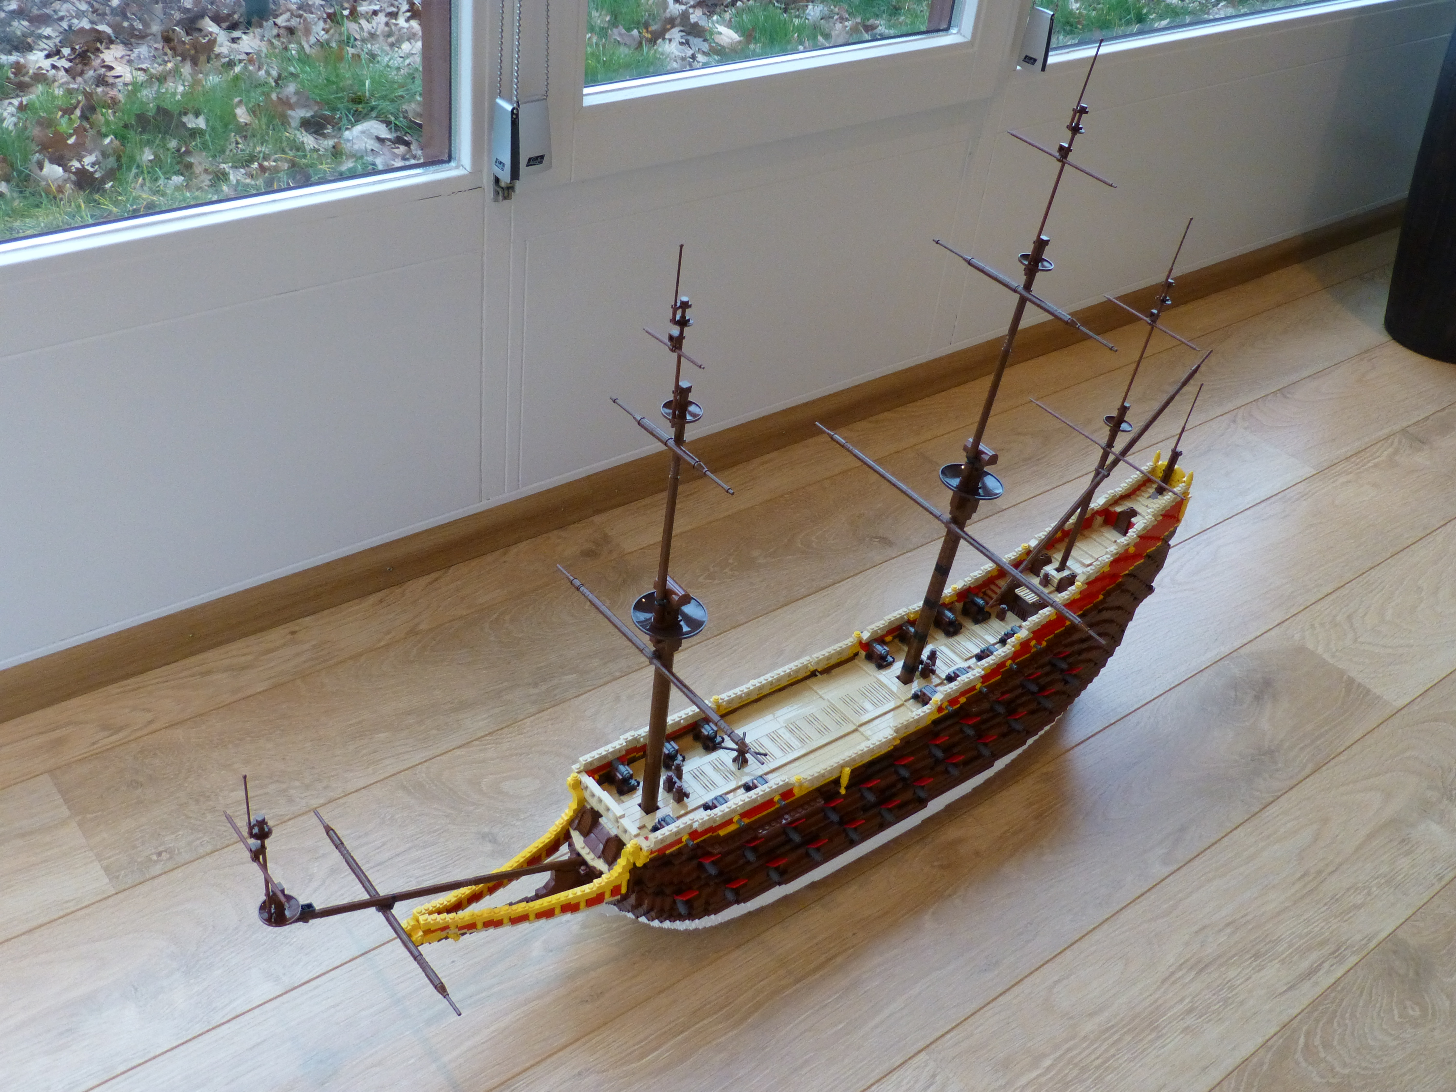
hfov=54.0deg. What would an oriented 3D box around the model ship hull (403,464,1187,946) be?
[{"bbox_3d":[0.107,0.176,1.459,0.959,0.327,0.188,-20,45,-32],"label":"model ship hull"}]

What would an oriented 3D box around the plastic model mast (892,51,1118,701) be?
[{"bbox_3d":[0.245,-0.131,1.332,0.066,0.674,0.216,-17,43,-35],"label":"plastic model mast"}]

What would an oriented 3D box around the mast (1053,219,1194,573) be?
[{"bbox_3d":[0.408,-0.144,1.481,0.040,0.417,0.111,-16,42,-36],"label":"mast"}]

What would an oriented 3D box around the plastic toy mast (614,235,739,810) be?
[{"bbox_3d":[-0.049,0.018,1.168,0.065,0.584,0.161,-23,46,-31],"label":"plastic toy mast"}]

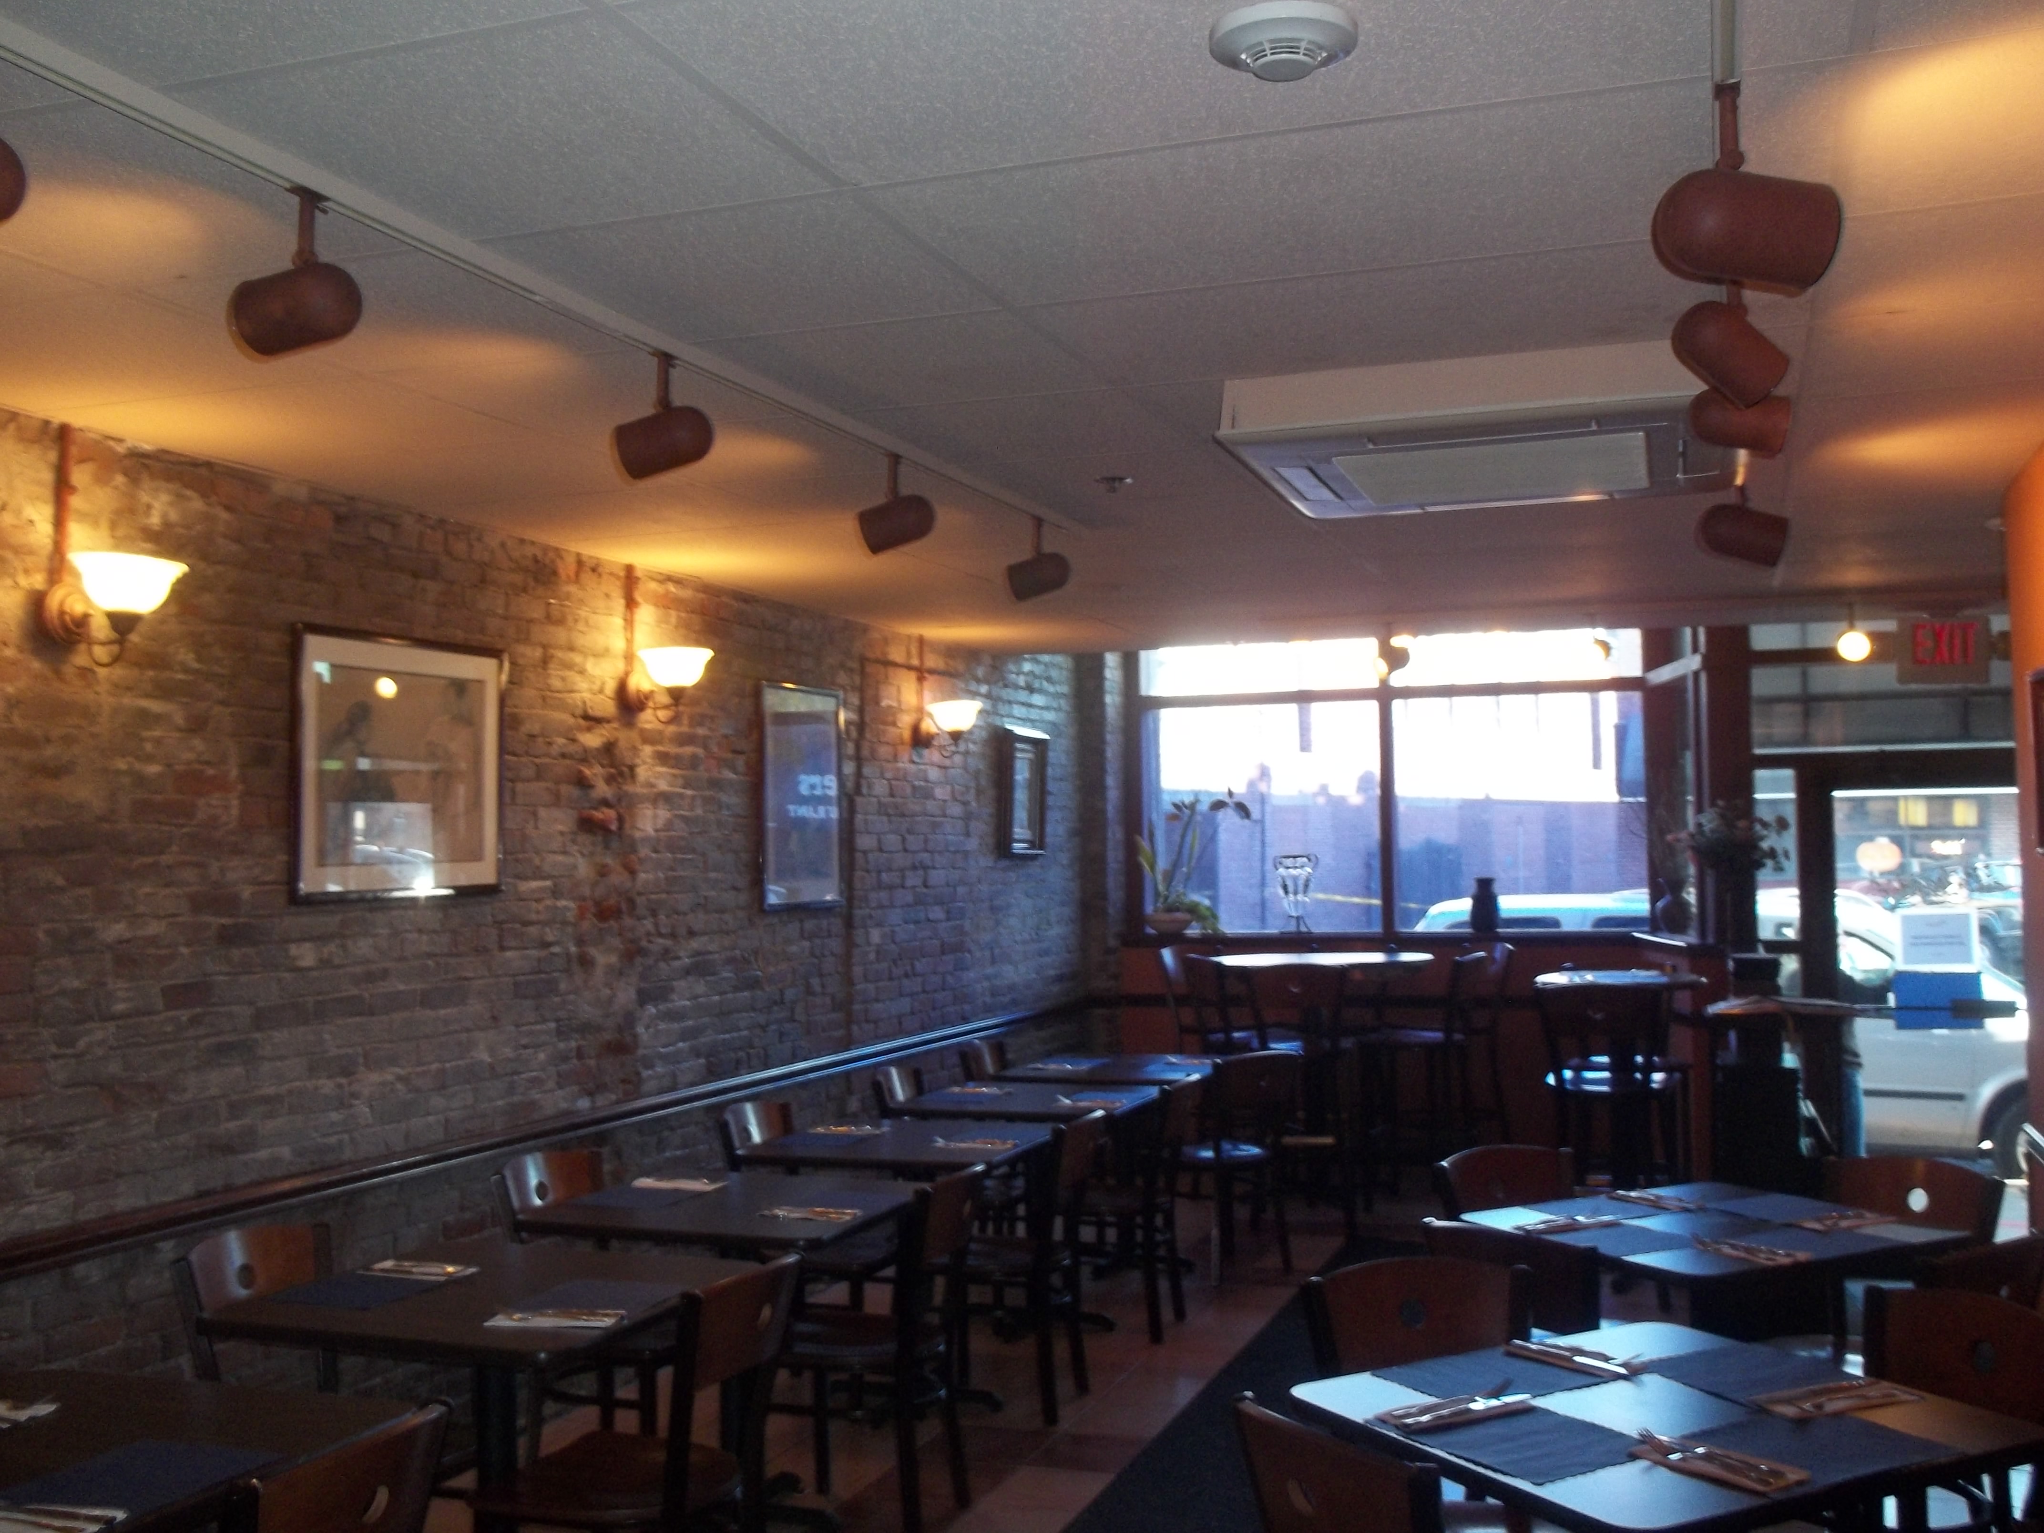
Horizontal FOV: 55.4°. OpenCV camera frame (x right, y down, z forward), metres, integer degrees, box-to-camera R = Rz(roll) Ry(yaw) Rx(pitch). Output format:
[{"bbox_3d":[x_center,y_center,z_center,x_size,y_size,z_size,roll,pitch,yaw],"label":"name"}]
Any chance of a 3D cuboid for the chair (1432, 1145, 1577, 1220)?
[{"bbox_3d":[1.309,1.354,4.548,0.430,0.830,0.500,1,-3,-31],"label":"chair"}]

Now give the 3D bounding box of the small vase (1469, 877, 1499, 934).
[{"bbox_3d":[2.285,0.683,9.630,0.135,0.275,0.135,-2,-3,20],"label":"small vase"}]

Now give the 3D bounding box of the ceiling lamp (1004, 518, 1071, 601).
[{"bbox_3d":[0.042,-0.535,5.074,0.175,0.215,0.105,-1,-2,10],"label":"ceiling lamp"}]

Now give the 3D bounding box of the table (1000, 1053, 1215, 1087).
[{"bbox_3d":[0.347,1.530,7.469,0.760,0.750,0.770,-1,-2,20],"label":"table"}]

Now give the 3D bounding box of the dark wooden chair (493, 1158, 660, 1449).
[{"bbox_3d":[-0.957,1.389,4.763,0.500,0.830,0.430,-2,-3,20],"label":"dark wooden chair"}]

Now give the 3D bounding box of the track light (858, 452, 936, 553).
[{"bbox_3d":[-0.268,-0.564,4.168,0.155,0.215,0.100,-1,-3,13],"label":"track light"}]

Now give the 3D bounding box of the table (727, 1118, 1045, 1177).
[{"bbox_3d":[-0.319,1.458,5.643,0.760,0.750,0.770,-1,-2,20],"label":"table"}]

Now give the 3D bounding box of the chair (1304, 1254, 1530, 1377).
[{"bbox_3d":[0.771,1.302,3.263,0.430,0.850,0.460,0,-3,-13],"label":"chair"}]

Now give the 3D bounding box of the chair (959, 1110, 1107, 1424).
[{"bbox_3d":[-0.046,1.421,5.673,0.500,0.830,0.420,-2,-3,22],"label":"chair"}]

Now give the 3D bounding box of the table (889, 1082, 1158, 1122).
[{"bbox_3d":[0.077,1.517,6.689,0.750,0.760,0.780,-2,-3,20],"label":"table"}]

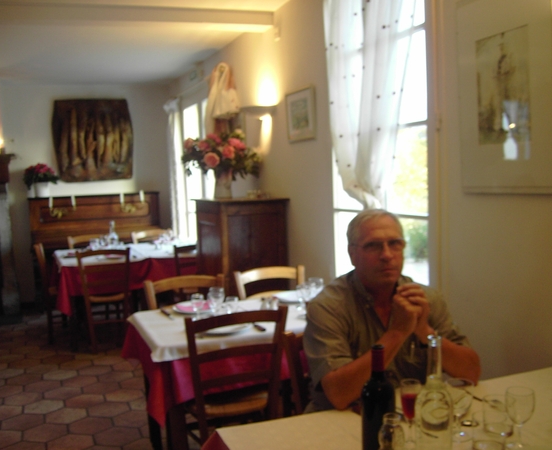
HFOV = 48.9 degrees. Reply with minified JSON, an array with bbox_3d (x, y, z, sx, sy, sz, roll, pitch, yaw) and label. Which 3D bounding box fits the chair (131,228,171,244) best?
[{"bbox_3d":[-1.333,0.517,6.733,0.440,0.890,0.470,-3,4,-22],"label":"chair"}]

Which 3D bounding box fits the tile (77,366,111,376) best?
[{"bbox_3d":[-1.376,1.115,4.622,0.249,0.015,0.288,-3,4,-22],"label":"tile"}]

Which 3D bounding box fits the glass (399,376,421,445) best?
[{"bbox_3d":[0.328,0.458,1.481,0.054,0.160,0.054,-2,4,0],"label":"glass"}]

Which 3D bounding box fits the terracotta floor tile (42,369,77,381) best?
[{"bbox_3d":[-1.596,1.126,4.507,0.240,0.020,0.285,-3,4,-22],"label":"terracotta floor tile"}]

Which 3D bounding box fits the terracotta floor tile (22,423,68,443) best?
[{"bbox_3d":[-1.309,1.187,3.452,0.249,0.015,0.288,-3,4,-22],"label":"terracotta floor tile"}]

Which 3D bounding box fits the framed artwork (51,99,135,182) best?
[{"bbox_3d":[-2.195,-1.005,7.218,0.940,0.940,0.050,-3,4,-22],"label":"framed artwork"}]

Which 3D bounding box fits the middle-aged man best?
[{"bbox_3d":[0.359,0.597,1.964,0.600,1.310,0.700,-3,4,-22],"label":"middle-aged man"}]

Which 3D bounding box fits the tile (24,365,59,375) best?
[{"bbox_3d":[-1.794,1.106,4.654,0.245,0.020,0.280,-4,5,-22],"label":"tile"}]

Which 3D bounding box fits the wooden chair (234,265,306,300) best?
[{"bbox_3d":[0.075,0.711,3.446,0.450,0.880,0.470,-3,4,-27],"label":"wooden chair"}]

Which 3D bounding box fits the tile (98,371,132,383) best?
[{"bbox_3d":[-1.168,1.103,4.422,0.245,0.020,0.280,-4,5,-22],"label":"tile"}]

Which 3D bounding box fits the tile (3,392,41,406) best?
[{"bbox_3d":[-1.664,1.159,4.009,0.240,0.020,0.285,-3,4,-22],"label":"tile"}]

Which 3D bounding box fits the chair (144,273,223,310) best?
[{"bbox_3d":[-0.381,0.739,3.141,0.450,0.880,0.470,-3,4,-27],"label":"chair"}]

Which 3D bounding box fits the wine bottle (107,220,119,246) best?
[{"bbox_3d":[-1.759,0.100,6.500,0.092,0.286,0.092,-3,4,-22],"label":"wine bottle"}]

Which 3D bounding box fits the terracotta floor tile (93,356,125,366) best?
[{"bbox_3d":[-1.332,1.081,4.834,0.245,0.020,0.280,-4,5,-22],"label":"terracotta floor tile"}]

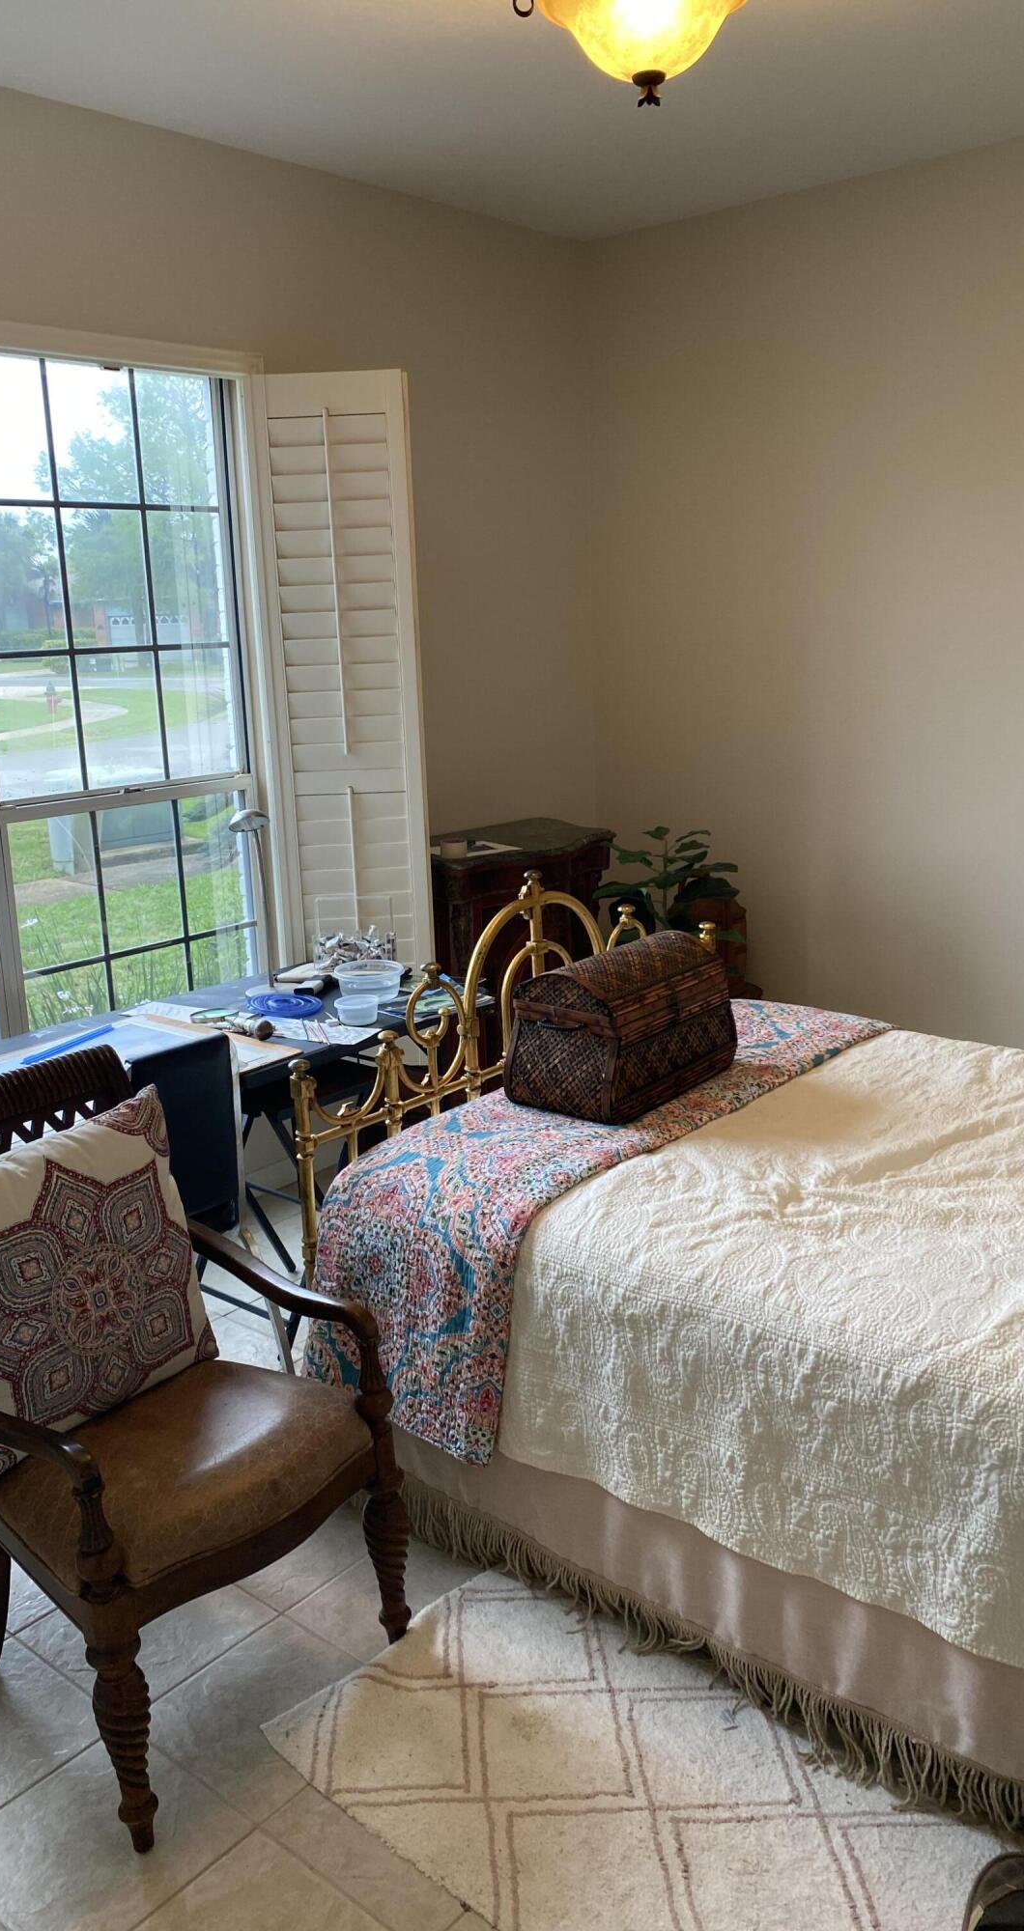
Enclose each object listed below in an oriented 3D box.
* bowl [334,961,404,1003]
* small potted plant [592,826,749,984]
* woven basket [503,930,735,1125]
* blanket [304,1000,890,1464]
[{"bbox_3d":[-0.324,0.040,3.320,0.160,0.064,0.160,-2,14,0],"label":"bowl"},{"bbox_3d":[0.481,-0.181,4.385,0.430,0.480,0.450,-2,14,0],"label":"small potted plant"},{"bbox_3d":[0.223,0.105,2.998,0.287,0.285,0.430,10,18,39],"label":"woven basket"},{"bbox_3d":[0.287,0.444,3.108,0.530,0.490,1.530,10,18,39],"label":"blanket"}]

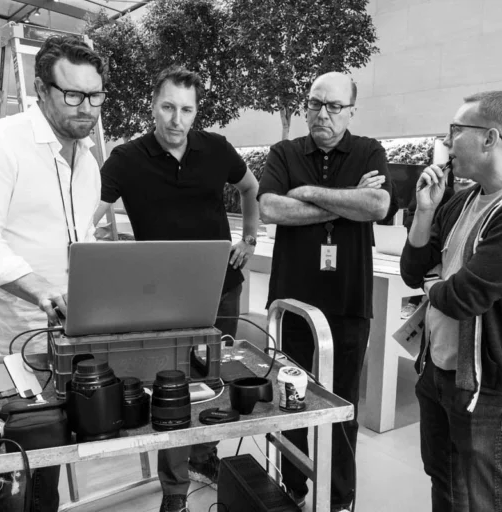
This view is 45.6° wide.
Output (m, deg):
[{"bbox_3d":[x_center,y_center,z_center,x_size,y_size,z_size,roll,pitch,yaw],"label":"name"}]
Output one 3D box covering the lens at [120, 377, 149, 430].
[{"bbox_3d":[-0.234,0.287,1.179,0.072,0.087,0.072,-1,6,-23],"label":"lens"}]

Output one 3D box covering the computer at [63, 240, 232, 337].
[{"bbox_3d":[-0.276,0.066,1.455,0.353,0.228,0.351,-1,6,-23],"label":"computer"}]

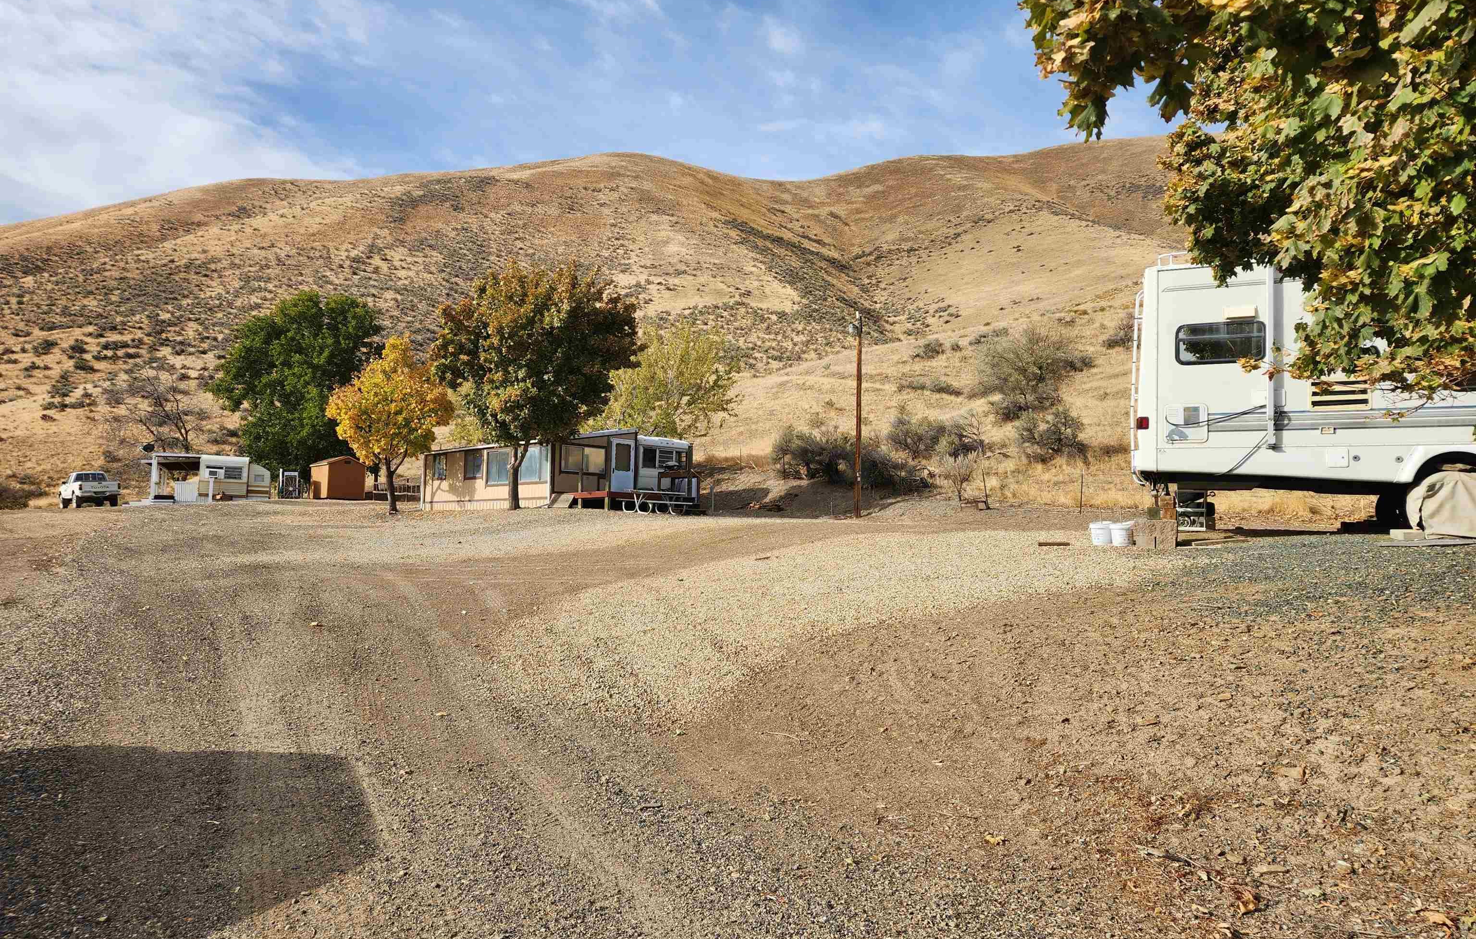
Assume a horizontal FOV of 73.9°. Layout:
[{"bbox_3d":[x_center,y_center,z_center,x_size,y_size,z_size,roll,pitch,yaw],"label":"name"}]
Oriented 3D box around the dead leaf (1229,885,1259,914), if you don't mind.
[{"bbox_3d":[1.783,1.513,3.450,0.100,0.055,0.090,0,-1,0],"label":"dead leaf"}]

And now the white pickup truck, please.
[{"bbox_3d":[-32.000,0.990,48.400,1.720,1.720,4.900,1,-2,-45],"label":"white pickup truck"}]

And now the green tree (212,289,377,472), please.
[{"bbox_3d":[-27.125,-4.621,60.000,9.800,12.600,9.800,1,-1,-24],"label":"green tree"}]

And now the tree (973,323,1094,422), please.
[{"bbox_3d":[13.996,-4.593,46.500,5.700,4.700,5.000,0,-2,0],"label":"tree"}]

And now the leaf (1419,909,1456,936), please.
[{"bbox_3d":[2.318,1.502,3.250,0.125,0.035,0.110,0,-2,0],"label":"leaf"}]

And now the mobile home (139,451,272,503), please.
[{"bbox_3d":[-27.600,0.380,50.800,5.900,2.600,4.600,1,-1,-18],"label":"mobile home"}]

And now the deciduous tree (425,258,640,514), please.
[{"bbox_3d":[-7.096,-2.958,34.000,7.100,8.700,6.800,0,-2,0],"label":"deciduous tree"}]

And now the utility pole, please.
[{"bbox_3d":[3.538,-1.648,29.500,0.340,6.300,0.280,0,-1,0],"label":"utility pole"}]

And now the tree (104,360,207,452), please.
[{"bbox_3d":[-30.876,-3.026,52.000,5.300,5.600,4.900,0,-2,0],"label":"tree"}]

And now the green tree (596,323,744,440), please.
[{"bbox_3d":[-3.323,-3.323,47.500,7.100,8.000,7.000,0,-1,0],"label":"green tree"}]

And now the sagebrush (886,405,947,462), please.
[{"bbox_3d":[7.085,-1.444,39.000,2.350,2.250,2.100,0,-2,0],"label":"sagebrush"}]

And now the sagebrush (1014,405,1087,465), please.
[{"bbox_3d":[11.673,-1.287,36.500,2.600,2.100,2.400,0,-1,0],"label":"sagebrush"}]

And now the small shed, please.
[{"bbox_3d":[-20.400,0.411,50.000,1.950,2.200,2.400,2,-3,-43],"label":"small shed"}]

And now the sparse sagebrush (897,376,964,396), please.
[{"bbox_3d":[10.376,-4.518,53.000,3.600,1.150,2.000,0,-2,0],"label":"sparse sagebrush"}]

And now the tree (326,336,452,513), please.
[{"bbox_3d":[-13.360,-1.720,37.500,4.800,6.750,4.600,0,-2,0],"label":"tree"}]

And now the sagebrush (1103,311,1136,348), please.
[{"bbox_3d":[22.418,-8.143,57.000,2.600,2.250,2.400,0,-1,0],"label":"sagebrush"}]

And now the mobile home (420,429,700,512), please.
[{"bbox_3d":[-7.360,0.060,39.900,6.300,2.950,10.800,1,-2,-44],"label":"mobile home"}]

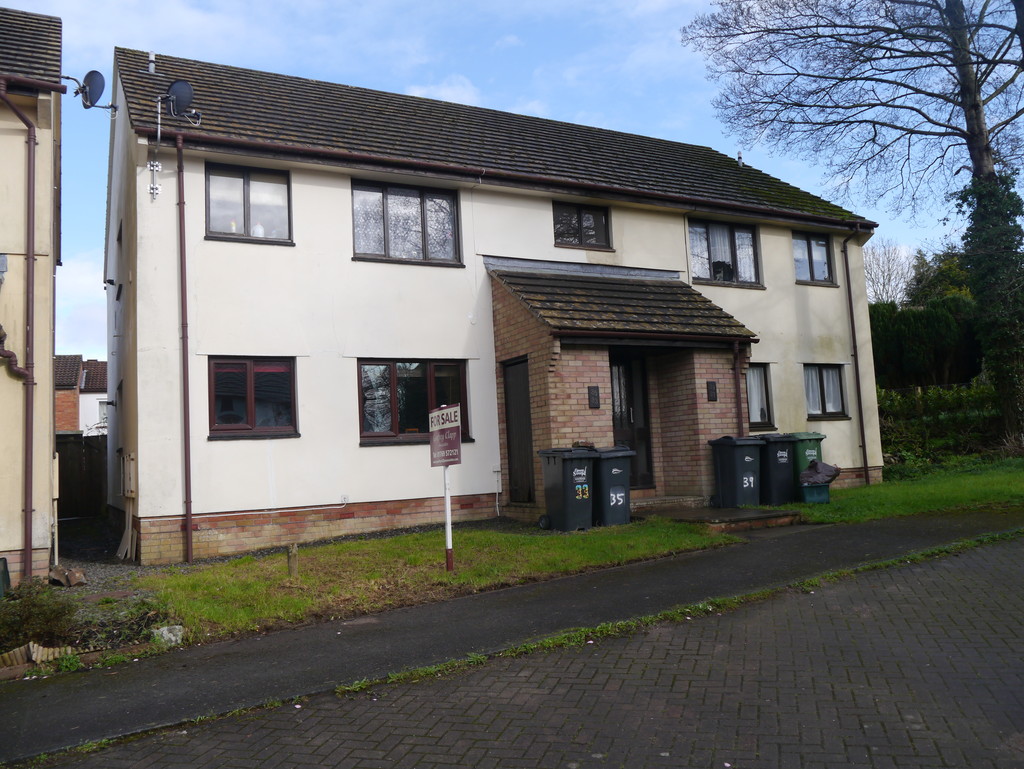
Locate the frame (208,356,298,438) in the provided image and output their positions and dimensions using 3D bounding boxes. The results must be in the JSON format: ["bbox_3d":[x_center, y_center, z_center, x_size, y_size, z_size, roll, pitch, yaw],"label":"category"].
[{"bbox_3d":[-3.418,0.153,10.968,1.126,1.056,0.120,0,-7,-27],"label":"frame"}]

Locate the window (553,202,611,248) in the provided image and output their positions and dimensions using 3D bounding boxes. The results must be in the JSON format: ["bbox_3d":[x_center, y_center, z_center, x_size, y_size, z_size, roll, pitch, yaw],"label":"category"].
[{"bbox_3d":[1.177,-2.672,13.960,1.167,0.698,0.100,0,-6,-28],"label":"window"}]

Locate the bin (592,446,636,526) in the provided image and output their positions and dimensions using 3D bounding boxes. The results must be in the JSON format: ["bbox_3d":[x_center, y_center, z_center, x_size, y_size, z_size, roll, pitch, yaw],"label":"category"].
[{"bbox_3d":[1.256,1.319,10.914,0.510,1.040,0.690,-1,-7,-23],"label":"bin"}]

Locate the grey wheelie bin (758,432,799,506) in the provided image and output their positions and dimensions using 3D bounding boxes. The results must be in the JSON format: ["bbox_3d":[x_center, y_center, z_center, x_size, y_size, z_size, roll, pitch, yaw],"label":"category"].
[{"bbox_3d":[3.784,1.273,12.321,0.580,1.070,0.730,0,-6,-28],"label":"grey wheelie bin"}]

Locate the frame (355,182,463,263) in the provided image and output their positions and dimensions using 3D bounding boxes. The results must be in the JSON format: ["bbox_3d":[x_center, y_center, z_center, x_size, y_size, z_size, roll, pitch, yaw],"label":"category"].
[{"bbox_3d":[-1.567,-2.433,12.488,1.728,1.105,0.100,0,-6,-28],"label":"frame"}]

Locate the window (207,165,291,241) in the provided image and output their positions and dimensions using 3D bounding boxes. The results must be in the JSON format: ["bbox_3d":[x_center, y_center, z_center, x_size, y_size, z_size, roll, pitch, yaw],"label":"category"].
[{"bbox_3d":[-3.613,-2.483,11.419,1.142,1.007,0.100,0,-6,-28],"label":"window"}]

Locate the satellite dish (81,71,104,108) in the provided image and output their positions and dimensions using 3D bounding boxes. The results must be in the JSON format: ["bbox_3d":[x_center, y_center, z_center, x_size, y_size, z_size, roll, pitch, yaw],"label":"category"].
[{"bbox_3d":[-4.807,-3.382,9.500,0.430,0.450,0.120,-6,-6,30],"label":"satellite dish"}]

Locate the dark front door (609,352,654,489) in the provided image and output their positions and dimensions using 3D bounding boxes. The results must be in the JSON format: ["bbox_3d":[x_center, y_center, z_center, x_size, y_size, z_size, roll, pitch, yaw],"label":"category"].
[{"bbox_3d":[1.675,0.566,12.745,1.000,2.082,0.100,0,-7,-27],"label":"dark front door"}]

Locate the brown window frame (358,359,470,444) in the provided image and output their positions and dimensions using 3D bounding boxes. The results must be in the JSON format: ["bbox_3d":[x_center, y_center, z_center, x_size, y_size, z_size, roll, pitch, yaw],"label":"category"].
[{"bbox_3d":[-1.402,0.230,11.983,1.656,1.202,0.120,0,-7,-27],"label":"brown window frame"}]

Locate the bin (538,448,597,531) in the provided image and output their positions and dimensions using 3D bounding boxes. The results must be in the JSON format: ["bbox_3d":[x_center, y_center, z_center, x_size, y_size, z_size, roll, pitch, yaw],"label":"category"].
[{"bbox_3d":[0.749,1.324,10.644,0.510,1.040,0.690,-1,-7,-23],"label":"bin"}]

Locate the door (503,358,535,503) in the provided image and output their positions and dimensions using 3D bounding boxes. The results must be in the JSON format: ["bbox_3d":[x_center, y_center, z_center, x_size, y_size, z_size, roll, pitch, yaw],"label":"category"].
[{"bbox_3d":[0.126,0.707,12.213,0.060,2.032,0.768,0,-6,-28],"label":"door"}]

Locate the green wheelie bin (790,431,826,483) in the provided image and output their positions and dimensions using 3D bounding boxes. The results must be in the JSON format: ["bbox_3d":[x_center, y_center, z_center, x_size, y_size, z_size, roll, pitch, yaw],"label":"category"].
[{"bbox_3d":[4.316,1.280,12.671,0.580,1.070,0.730,0,-6,-28],"label":"green wheelie bin"}]

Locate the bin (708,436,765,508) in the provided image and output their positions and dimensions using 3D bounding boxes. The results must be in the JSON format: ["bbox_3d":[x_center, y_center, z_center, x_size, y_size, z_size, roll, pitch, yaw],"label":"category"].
[{"bbox_3d":[3.250,1.256,11.948,0.510,1.040,0.690,-1,-7,-23],"label":"bin"}]

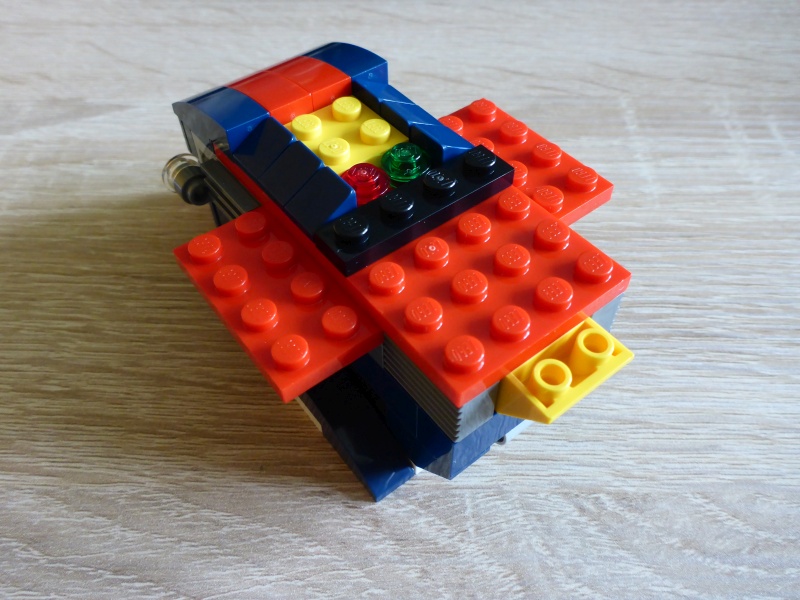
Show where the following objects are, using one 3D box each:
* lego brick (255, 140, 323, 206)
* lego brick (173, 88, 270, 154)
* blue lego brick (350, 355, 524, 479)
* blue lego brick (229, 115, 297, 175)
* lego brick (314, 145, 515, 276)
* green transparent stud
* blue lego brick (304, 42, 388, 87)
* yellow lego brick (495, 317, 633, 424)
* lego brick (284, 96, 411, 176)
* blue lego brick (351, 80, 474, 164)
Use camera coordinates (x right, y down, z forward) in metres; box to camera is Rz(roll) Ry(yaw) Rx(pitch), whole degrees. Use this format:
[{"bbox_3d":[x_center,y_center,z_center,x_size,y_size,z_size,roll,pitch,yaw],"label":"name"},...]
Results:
[{"bbox_3d":[-0.016,-0.019,0.099,0.008,0.006,0.008,-31,56,-23],"label":"lego brick"},{"bbox_3d":[-0.031,-0.033,0.112,0.008,0.010,0.024,-31,57,-23],"label":"lego brick"},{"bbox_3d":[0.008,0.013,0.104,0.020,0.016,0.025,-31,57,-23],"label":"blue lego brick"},{"bbox_3d":[-0.021,-0.024,0.103,0.008,0.006,0.008,-31,56,-23],"label":"blue lego brick"},{"bbox_3d":[0.003,-0.015,0.096,0.032,0.005,0.008,-31,56,-23],"label":"lego brick"},{"bbox_3d":[0.001,-0.021,0.102,0.008,0.005,0.008,0,50,0],"label":"green transparent stud"},{"bbox_3d":[-0.012,-0.044,0.122,0.008,0.010,0.024,-31,57,-23],"label":"blue lego brick"},{"bbox_3d":[0.020,0.009,0.089,0.016,0.011,0.016,-31,56,-23],"label":"yellow lego brick"},{"bbox_3d":[-0.009,-0.027,0.107,0.016,0.005,0.016,-31,56,-23],"label":"lego brick"},{"bbox_3d":[0.003,-0.030,0.109,0.008,0.006,0.024,-31,56,-23],"label":"blue lego brick"}]

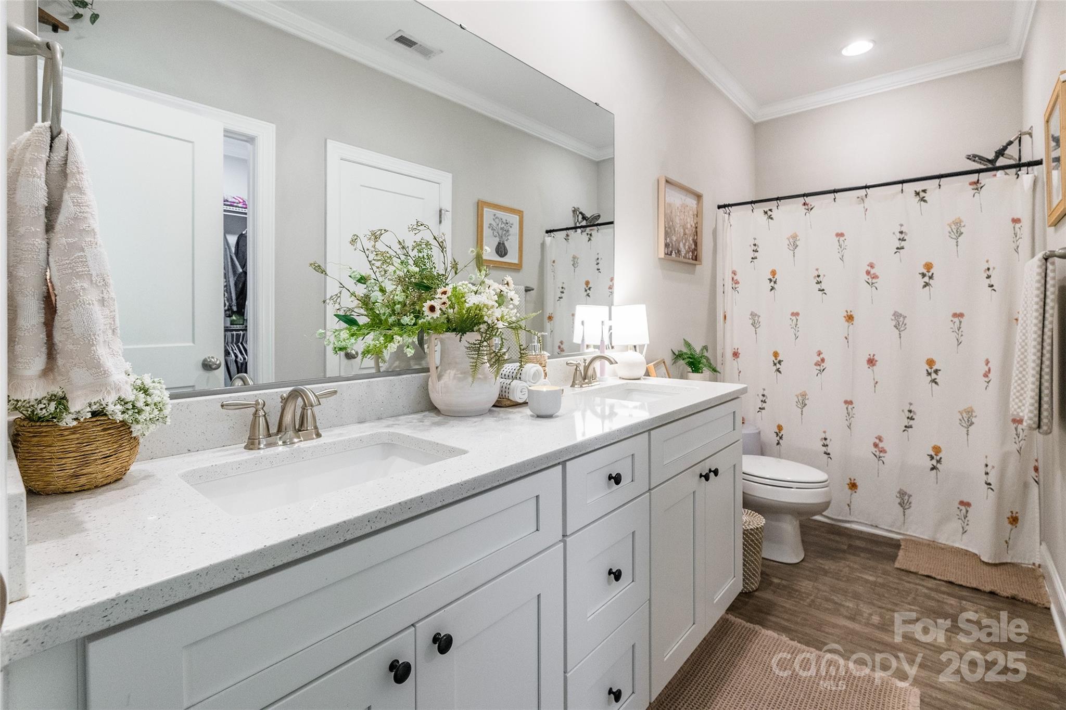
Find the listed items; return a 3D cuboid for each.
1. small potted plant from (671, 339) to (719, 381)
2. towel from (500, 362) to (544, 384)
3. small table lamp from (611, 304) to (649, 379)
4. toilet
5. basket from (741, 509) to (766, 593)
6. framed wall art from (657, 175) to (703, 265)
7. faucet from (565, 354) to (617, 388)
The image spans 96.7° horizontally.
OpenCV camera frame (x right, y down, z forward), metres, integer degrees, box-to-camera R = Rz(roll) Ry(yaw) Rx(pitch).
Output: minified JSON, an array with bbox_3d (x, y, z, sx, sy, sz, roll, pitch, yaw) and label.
[{"bbox_3d":[0.928,0.057,2.691,0.235,0.300,0.240,4,6,42],"label":"small potted plant"},{"bbox_3d":[-0.055,0.050,1.569,0.190,0.073,0.078,4,6,42],"label":"towel"},{"bbox_3d":[0.441,-0.064,2.150,0.170,0.330,0.170,0,5,0],"label":"small table lamp"},{"bbox_3d":[1.149,0.623,2.523,0.740,0.740,0.440,4,6,42],"label":"toilet"},{"bbox_3d":[0.962,0.893,2.199,0.235,0.265,0.235,4,6,42],"label":"basket"},{"bbox_3d":[0.866,-0.776,2.759,0.045,0.435,0.490,4,6,42],"label":"framed wall art"},{"bbox_3d":[0.256,0.059,1.915,0.158,0.128,0.245,4,6,42],"label":"faucet"}]

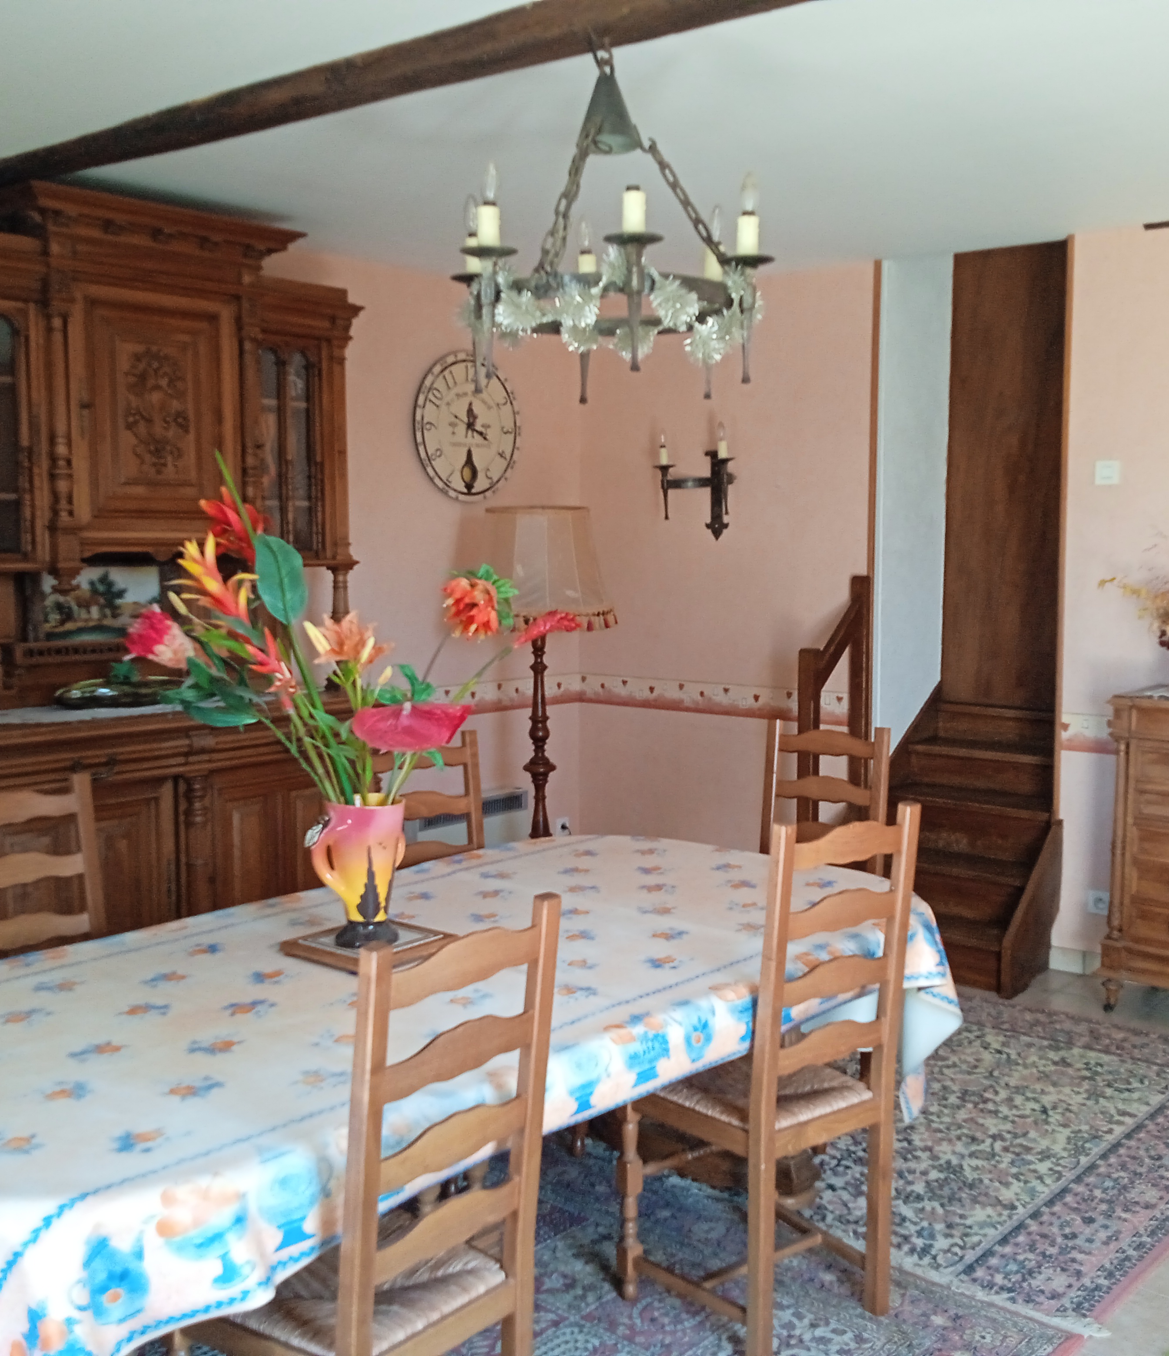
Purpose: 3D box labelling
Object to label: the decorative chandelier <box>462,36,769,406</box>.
[{"bbox_3d":[0.042,-0.861,2.736,0.651,0.636,0.586,2,6,21],"label":"decorative chandelier"}]

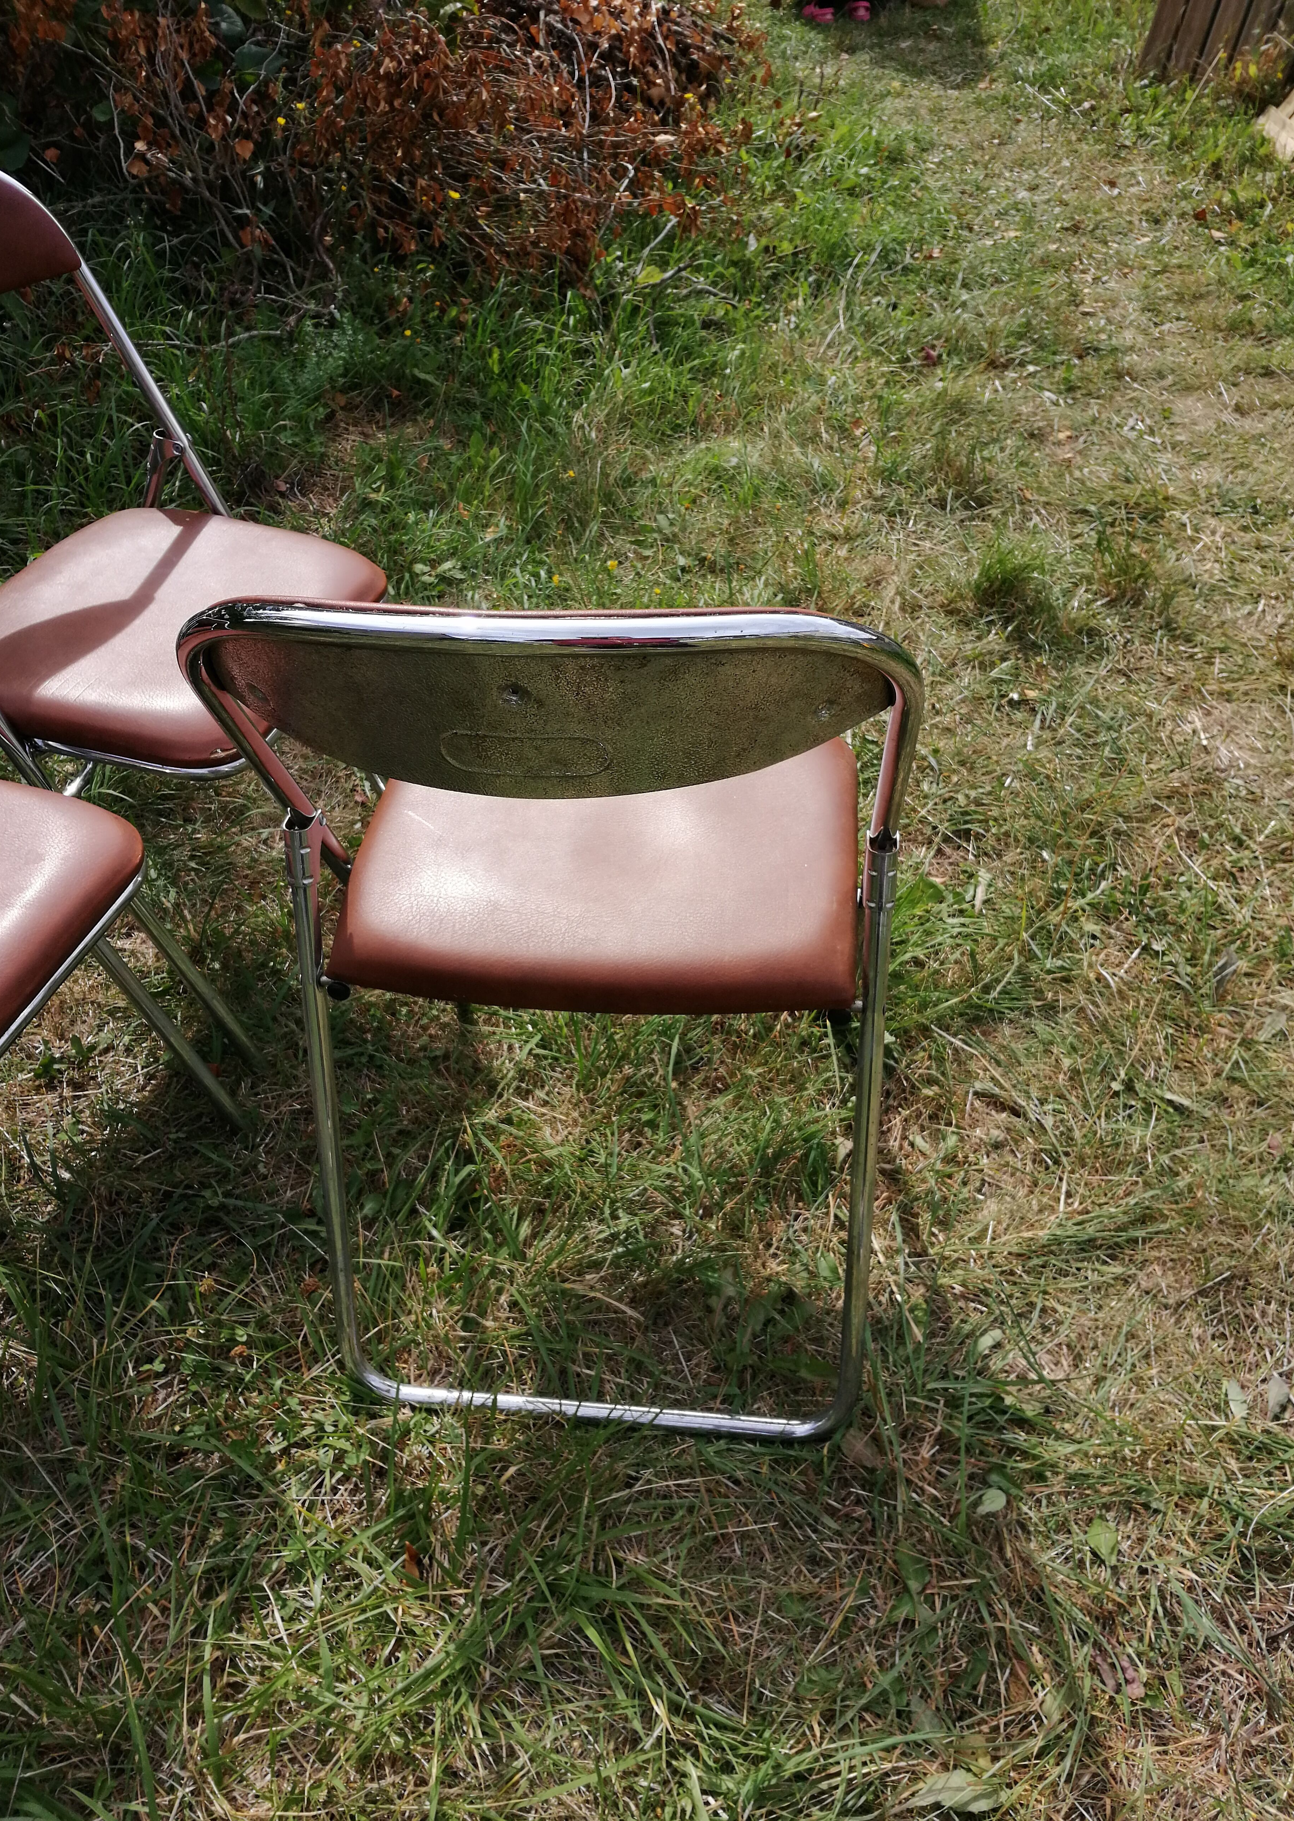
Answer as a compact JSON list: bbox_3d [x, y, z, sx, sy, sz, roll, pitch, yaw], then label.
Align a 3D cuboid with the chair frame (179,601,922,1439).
[{"bbox_3d":[-0.030,-0.009,1.200,0.453,0.788,0.505,3,40,6],"label":"chair frame"}]

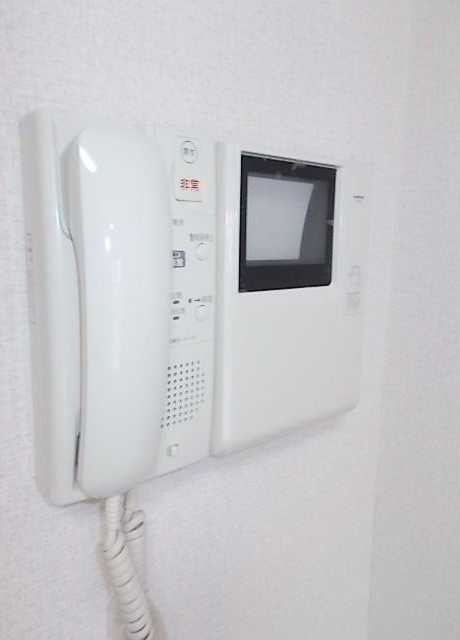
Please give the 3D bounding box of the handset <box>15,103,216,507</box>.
[{"bbox_3d":[-0.057,-0.004,0.305,0.115,0.220,0.064,-6,11,-40],"label":"handset"}]

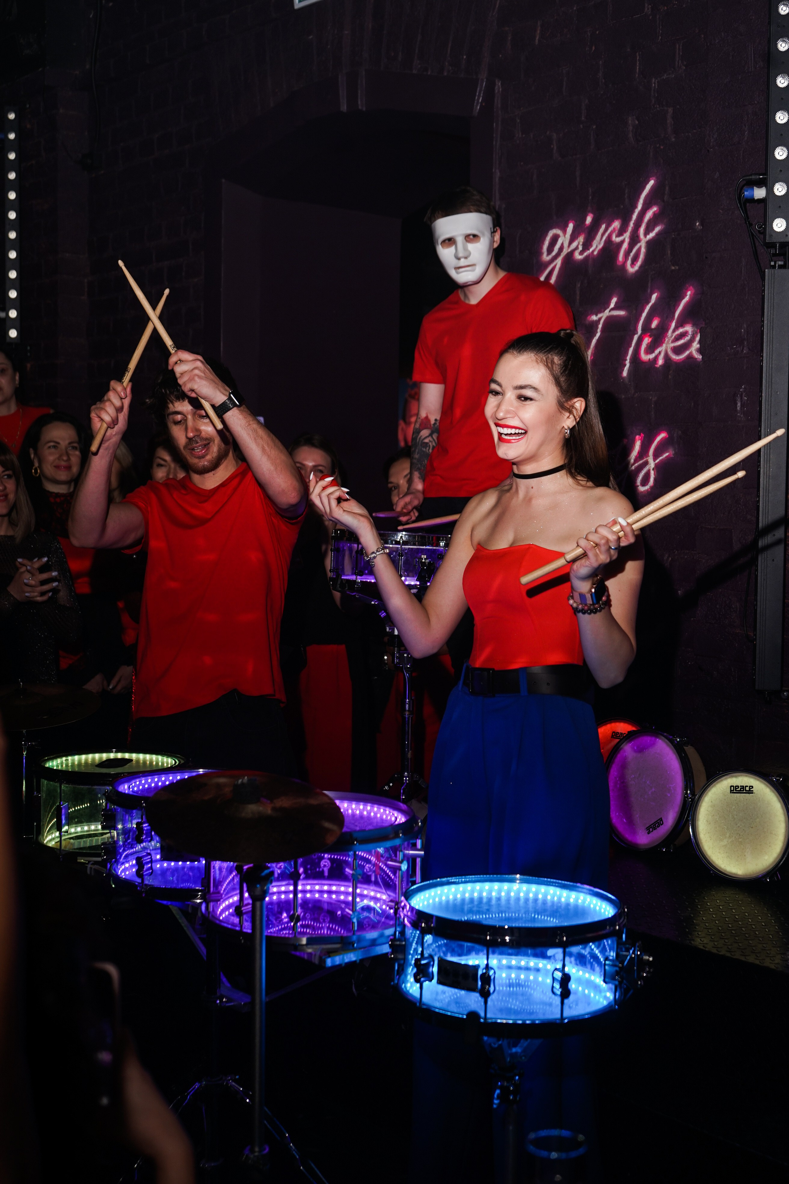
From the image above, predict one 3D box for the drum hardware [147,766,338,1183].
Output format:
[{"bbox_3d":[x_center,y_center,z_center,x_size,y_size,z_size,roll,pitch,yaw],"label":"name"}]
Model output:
[{"bbox_3d":[-0.235,0.733,2.460,0.430,0.876,0.430,1,4,0],"label":"drum hardware"}]

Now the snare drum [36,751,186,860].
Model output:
[{"bbox_3d":[-0.616,0.466,3.306,0.330,0.190,0.330,0,4,-9],"label":"snare drum"}]

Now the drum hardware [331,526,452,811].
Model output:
[{"bbox_3d":[0.022,0.260,3.920,0.420,0.866,0.420,1,4,0],"label":"drum hardware"}]

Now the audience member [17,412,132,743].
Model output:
[{"bbox_3d":[-0.978,0.232,4.700,0.460,1.572,0.320,-1,4,-18],"label":"audience member"}]

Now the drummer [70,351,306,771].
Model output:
[{"bbox_3d":[-0.466,0.270,3.460,0.570,1.665,0.480,0,4,-5],"label":"drummer"}]

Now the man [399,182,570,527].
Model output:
[{"bbox_3d":[0.228,-0.235,4.207,0.520,1.820,0.400,2,4,27],"label":"man"}]

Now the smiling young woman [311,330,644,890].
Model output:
[{"bbox_3d":[0.162,0.319,2.910,0.620,1.651,0.420,3,5,38],"label":"smiling young woman"}]

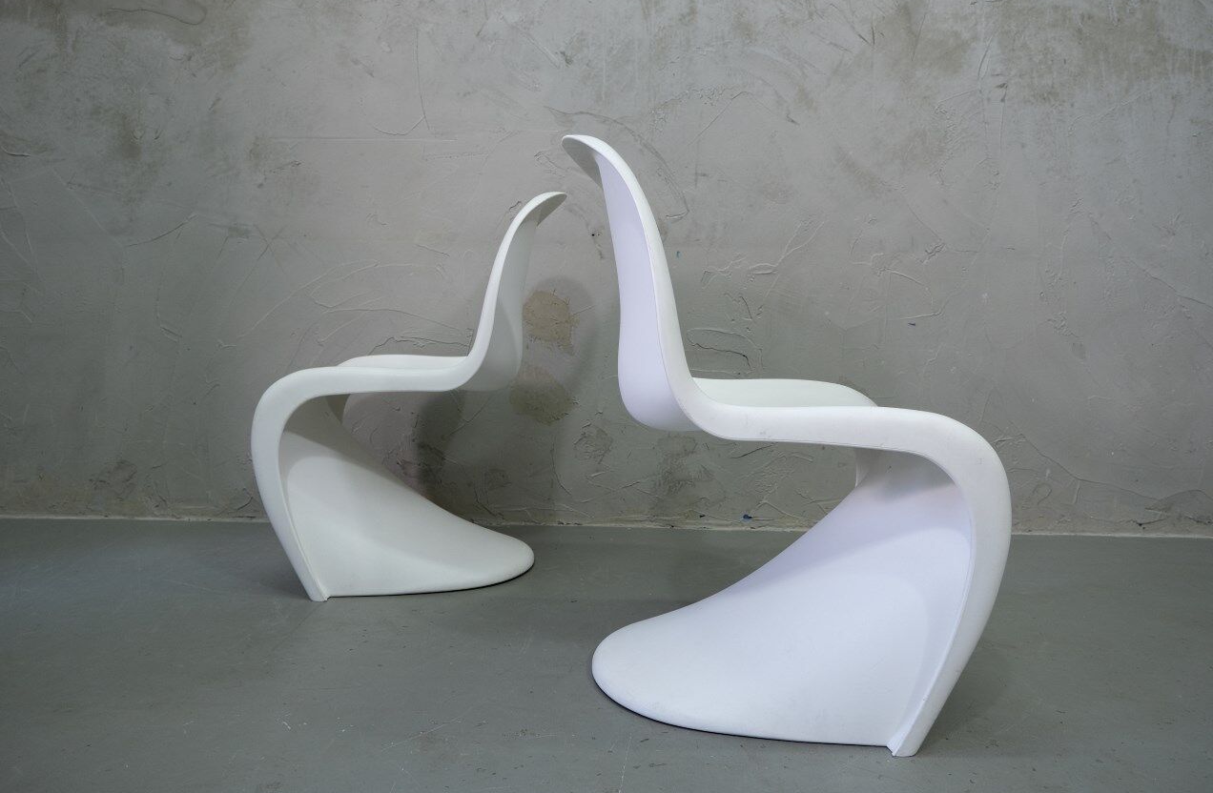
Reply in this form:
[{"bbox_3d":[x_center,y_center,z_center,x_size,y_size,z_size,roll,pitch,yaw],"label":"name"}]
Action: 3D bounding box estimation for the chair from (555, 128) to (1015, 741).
[{"bbox_3d":[0.238,0.039,1.305,0.610,0.860,0.500,1,6,0],"label":"chair"}]

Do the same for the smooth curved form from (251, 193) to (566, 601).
[{"bbox_3d":[-0.417,-0.031,1.866,0.610,0.860,0.500,1,6,-4],"label":"smooth curved form"}]

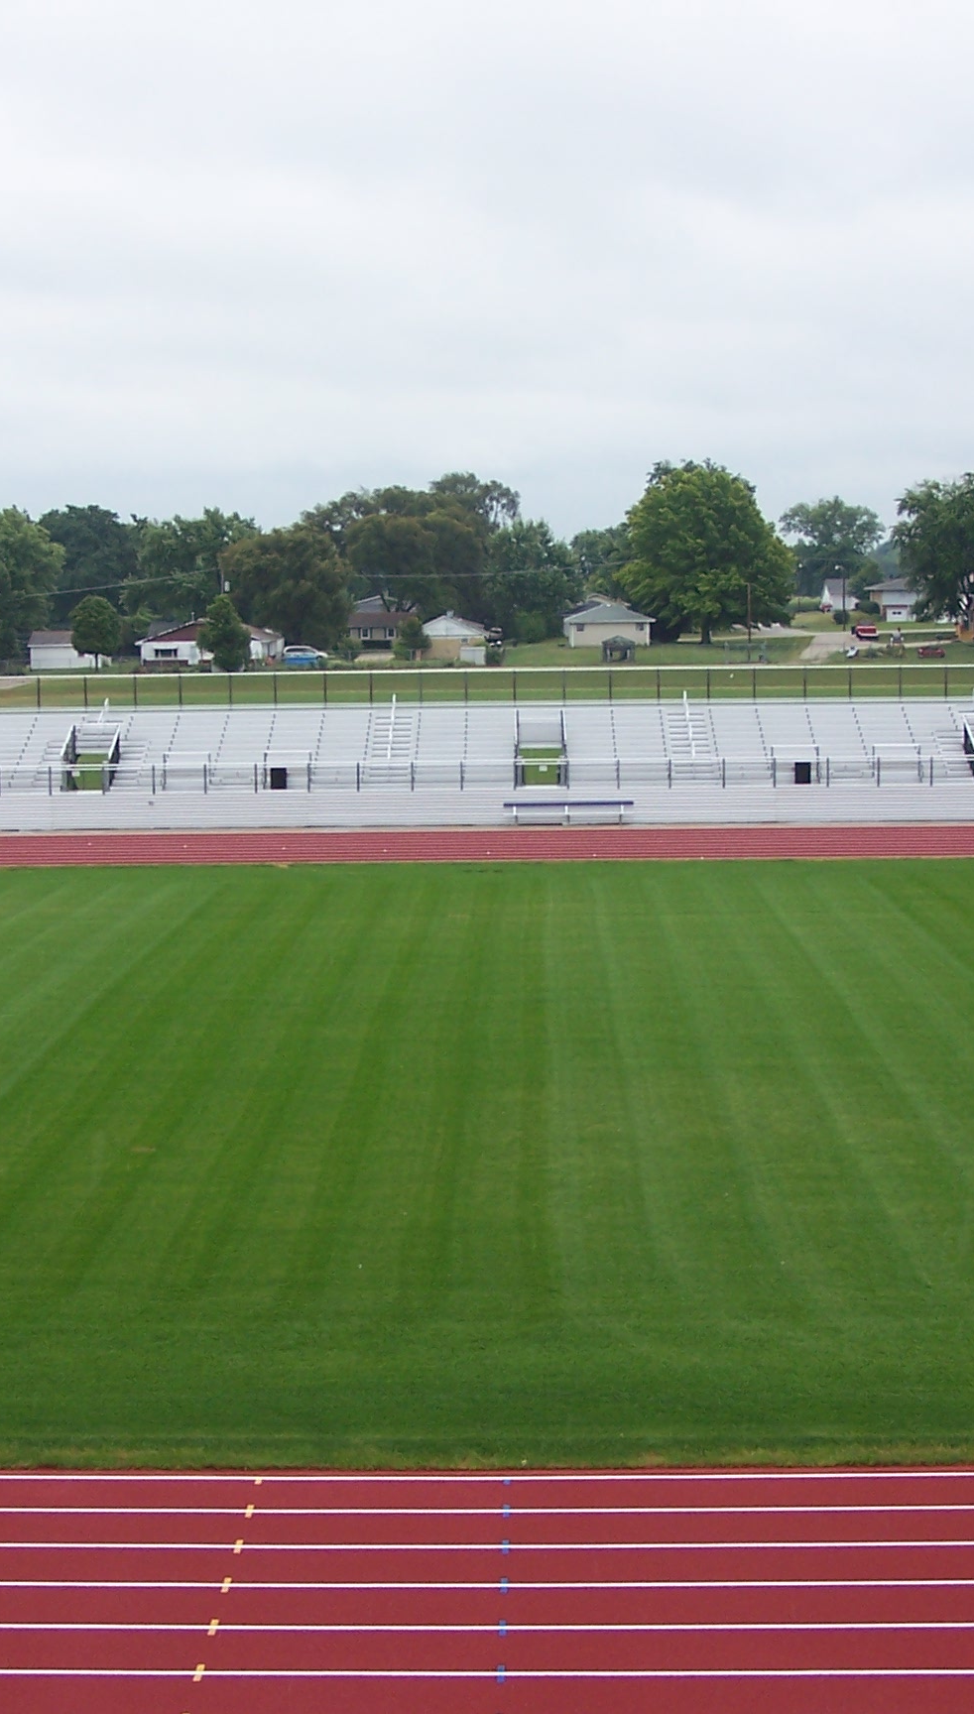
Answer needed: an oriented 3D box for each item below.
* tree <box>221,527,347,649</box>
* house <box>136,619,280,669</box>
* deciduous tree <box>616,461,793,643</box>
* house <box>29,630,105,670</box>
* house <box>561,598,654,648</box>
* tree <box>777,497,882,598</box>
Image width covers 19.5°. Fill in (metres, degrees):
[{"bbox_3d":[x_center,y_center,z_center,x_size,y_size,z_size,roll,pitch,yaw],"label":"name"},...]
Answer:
[{"bbox_3d":[-25.920,-34.190,361.270,15.200,15.400,14.800,0,5,1],"label":"tree"},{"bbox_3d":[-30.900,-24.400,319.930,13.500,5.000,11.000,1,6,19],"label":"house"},{"bbox_3d":[28.380,-39.490,368.870,22.800,23.700,22.000,0,5,1],"label":"deciduous tree"},{"bbox_3d":[-43.390,-21.680,297.290,8.200,4.000,7.200,0,5,1],"label":"house"},{"bbox_3d":[14.950,-28.560,349.730,10.800,5.200,10.000,0,5,1],"label":"house"},{"bbox_3d":[65.100,-58.260,539.030,20.300,20.500,19.500,0,5,1],"label":"tree"}]

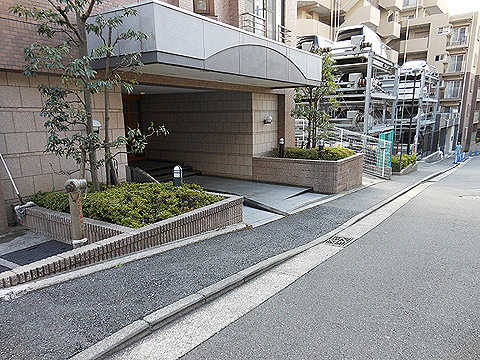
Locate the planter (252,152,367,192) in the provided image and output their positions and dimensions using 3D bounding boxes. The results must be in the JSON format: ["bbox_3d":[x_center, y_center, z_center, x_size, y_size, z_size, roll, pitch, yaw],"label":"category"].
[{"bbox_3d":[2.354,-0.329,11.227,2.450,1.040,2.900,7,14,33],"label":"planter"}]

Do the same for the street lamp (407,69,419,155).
[{"bbox_3d":[9.498,-3.402,18.972,0.280,5.170,0.280,7,14,33],"label":"street lamp"}]

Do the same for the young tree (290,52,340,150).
[{"bbox_3d":[2.348,-2.303,10.772,1.350,3.200,1.400,7,14,33],"label":"young tree"}]

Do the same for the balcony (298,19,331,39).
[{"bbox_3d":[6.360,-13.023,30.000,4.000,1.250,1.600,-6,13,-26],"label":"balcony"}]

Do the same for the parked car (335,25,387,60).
[{"bbox_3d":[6.380,-6.800,17.930,1.700,1.500,4.400,8,14,34],"label":"parked car"}]

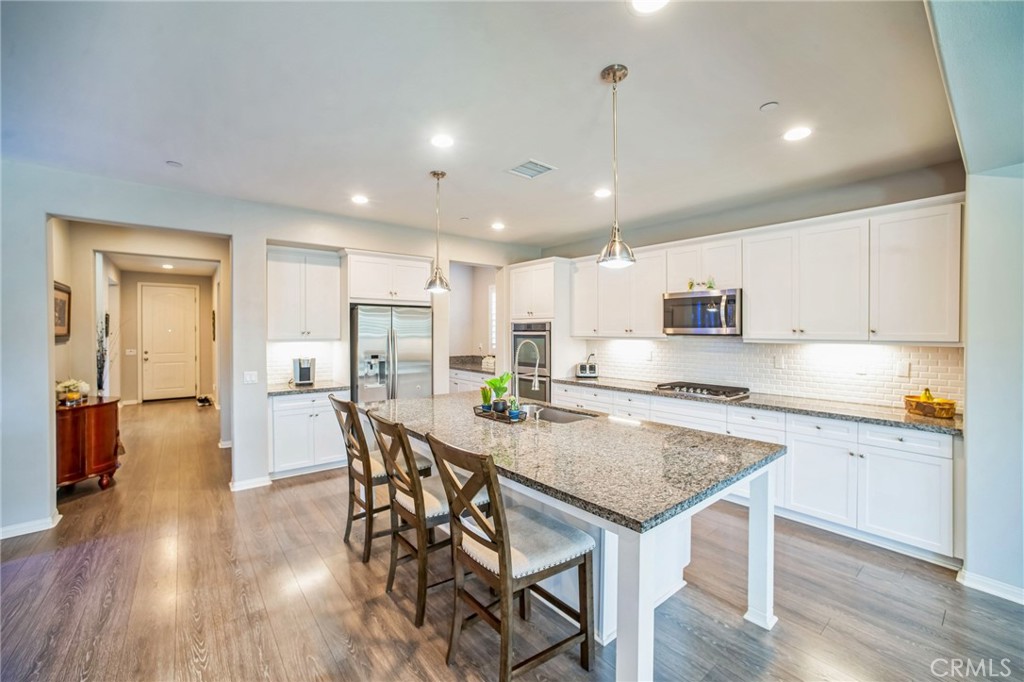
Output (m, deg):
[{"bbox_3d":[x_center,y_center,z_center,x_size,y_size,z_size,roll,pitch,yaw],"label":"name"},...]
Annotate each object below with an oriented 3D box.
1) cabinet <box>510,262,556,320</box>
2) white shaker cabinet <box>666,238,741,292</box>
[{"bbox_3d":[0.505,-0.666,5.665,0.614,0.720,0.864,-1,2,-40],"label":"cabinet"},{"bbox_3d":[2.032,-0.697,4.091,0.320,0.505,0.756,-1,2,-40],"label":"white shaker cabinet"}]

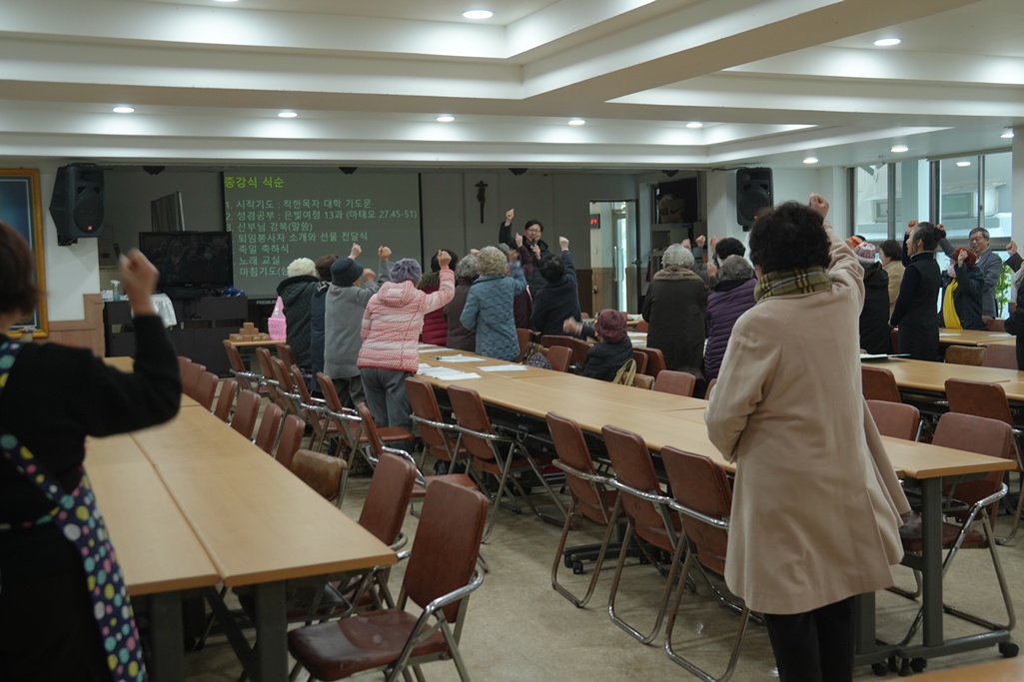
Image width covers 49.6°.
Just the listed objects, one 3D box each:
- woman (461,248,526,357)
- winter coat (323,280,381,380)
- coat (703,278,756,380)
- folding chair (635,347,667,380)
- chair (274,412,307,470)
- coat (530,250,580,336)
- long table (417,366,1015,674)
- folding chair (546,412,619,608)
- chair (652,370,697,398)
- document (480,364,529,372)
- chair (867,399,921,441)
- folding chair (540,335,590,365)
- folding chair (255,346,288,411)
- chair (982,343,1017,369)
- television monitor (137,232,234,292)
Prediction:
[{"bbox_3d":[-0.153,0.049,8.950,0.530,1.600,0.430,0,4,14],"label":"woman"},{"bbox_3d":[-1.111,-0.093,7.910,0.490,0.760,0.380,2,6,35],"label":"winter coat"},{"bbox_3d":[1.565,-0.076,7.900,0.470,0.770,0.380,-1,4,4],"label":"coat"},{"bbox_3d":[1.324,0.442,8.544,0.570,0.800,0.490,-4,5,-33],"label":"folding chair"},{"bbox_3d":[-1.200,0.774,5.066,0.560,0.820,0.450,-3,5,-18],"label":"chair"},{"bbox_3d":[0.420,-0.380,10.079,0.500,0.870,0.420,-1,5,5],"label":"coat"},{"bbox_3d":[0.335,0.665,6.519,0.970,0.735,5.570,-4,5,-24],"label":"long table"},{"bbox_3d":[0.500,0.716,4.924,0.570,0.800,0.490,-3,4,-23],"label":"folding chair"},{"bbox_3d":[0.765,0.609,6.470,0.560,0.820,0.450,-3,5,-22],"label":"chair"},{"bbox_3d":[-0.050,0.194,7.870,0.320,0.010,0.270,-2,5,0],"label":"document"},{"bbox_3d":[1.430,0.695,4.826,0.570,0.800,0.490,-3,4,-23],"label":"chair"},{"bbox_3d":[0.654,0.352,10.082,0.570,0.800,0.490,-5,5,-39],"label":"folding chair"},{"bbox_3d":[-1.808,0.465,9.161,0.560,0.820,0.450,-3,5,-22],"label":"folding chair"},{"bbox_3d":[3.257,0.448,7.759,0.570,0.800,0.490,-3,4,-23],"label":"chair"},{"bbox_3d":[-3.861,-0.948,13.150,1.110,0.700,0.200,-4,5,-27],"label":"television monitor"}]

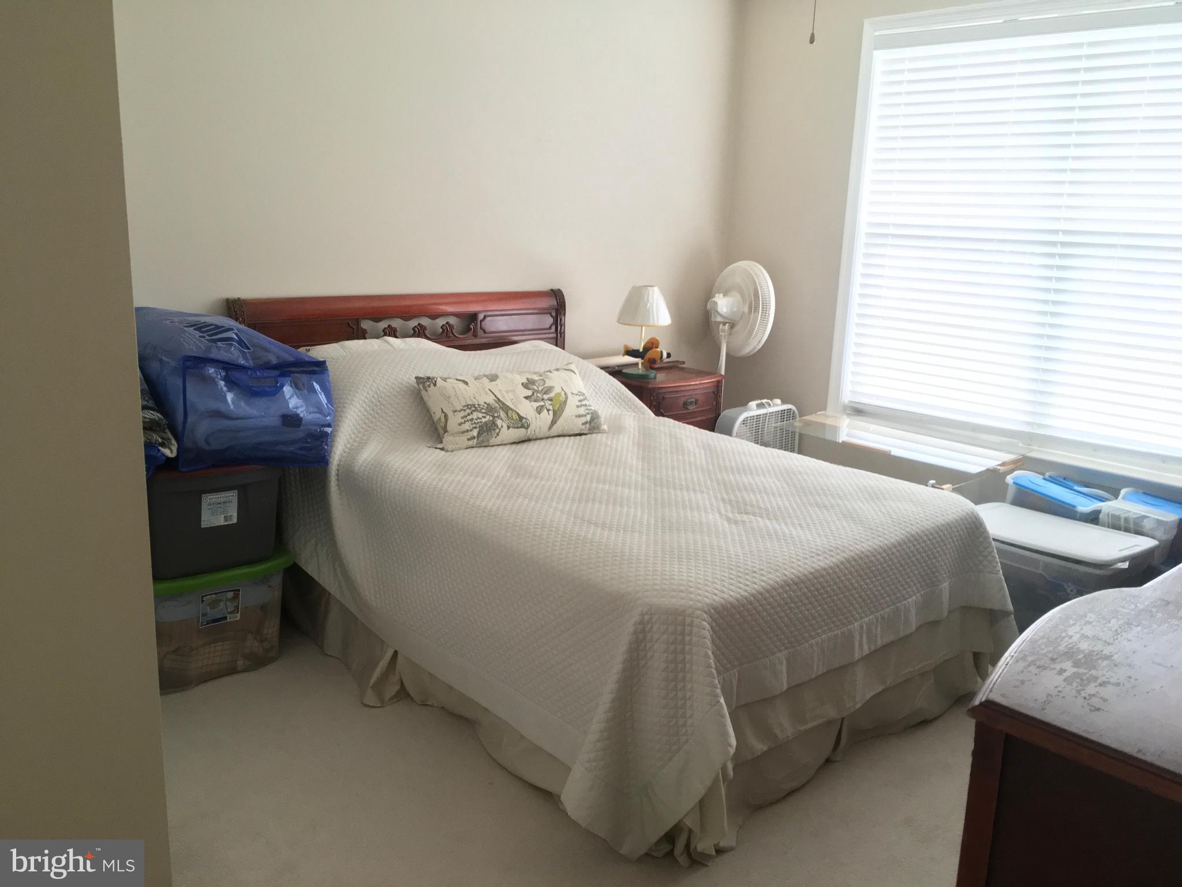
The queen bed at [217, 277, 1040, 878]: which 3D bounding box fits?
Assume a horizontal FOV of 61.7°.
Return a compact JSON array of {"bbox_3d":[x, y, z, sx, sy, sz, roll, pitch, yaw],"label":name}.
[{"bbox_3d":[0.005,0.138,3.325,1.630,1.144,2.109,-9,16,-40],"label":"queen bed"}]

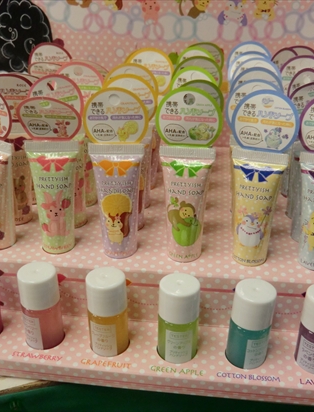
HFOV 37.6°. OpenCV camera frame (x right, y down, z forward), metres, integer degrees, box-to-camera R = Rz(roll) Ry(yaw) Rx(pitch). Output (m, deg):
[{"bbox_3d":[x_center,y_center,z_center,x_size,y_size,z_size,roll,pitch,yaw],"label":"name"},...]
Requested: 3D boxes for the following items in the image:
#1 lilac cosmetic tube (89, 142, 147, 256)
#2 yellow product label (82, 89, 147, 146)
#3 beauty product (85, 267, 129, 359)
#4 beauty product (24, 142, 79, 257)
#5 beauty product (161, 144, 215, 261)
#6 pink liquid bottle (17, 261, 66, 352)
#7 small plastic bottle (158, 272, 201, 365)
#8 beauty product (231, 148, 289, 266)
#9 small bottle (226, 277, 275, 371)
[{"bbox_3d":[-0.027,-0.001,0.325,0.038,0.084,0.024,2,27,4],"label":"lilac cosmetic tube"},{"bbox_3d":[-0.028,-0.060,0.312,0.045,0.040,0.003,0,25,0],"label":"yellow product label"},{"bbox_3d":[-0.033,0.075,0.317,0.027,0.061,0.027,0,29,0],"label":"beauty product"},{"bbox_3d":[-0.073,-0.004,0.330,0.038,0.084,0.024,2,27,4],"label":"beauty product"},{"bbox_3d":[0.021,-0.001,0.333,0.039,0.084,0.025,1,23,1],"label":"beauty product"},{"bbox_3d":[-0.077,0.070,0.313,0.026,0.059,0.026,0,27,0],"label":"pink liquid bottle"},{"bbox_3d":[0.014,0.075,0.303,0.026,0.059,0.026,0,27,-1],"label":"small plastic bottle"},{"bbox_3d":[0.070,0.002,0.329,0.039,0.084,0.025,6,25,12],"label":"beauty product"},{"bbox_3d":[0.061,0.080,0.308,0.027,0.061,0.027,0,29,0],"label":"small bottle"}]

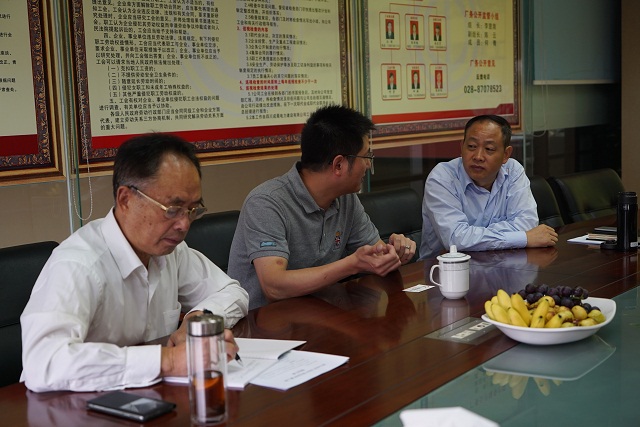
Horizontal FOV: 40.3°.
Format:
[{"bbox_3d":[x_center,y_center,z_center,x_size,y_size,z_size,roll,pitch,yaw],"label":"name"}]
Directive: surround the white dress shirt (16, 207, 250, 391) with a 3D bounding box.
[{"bbox_3d":[-0.406,0.237,1.913,0.540,0.480,0.620,3,9,39],"label":"white dress shirt"}]

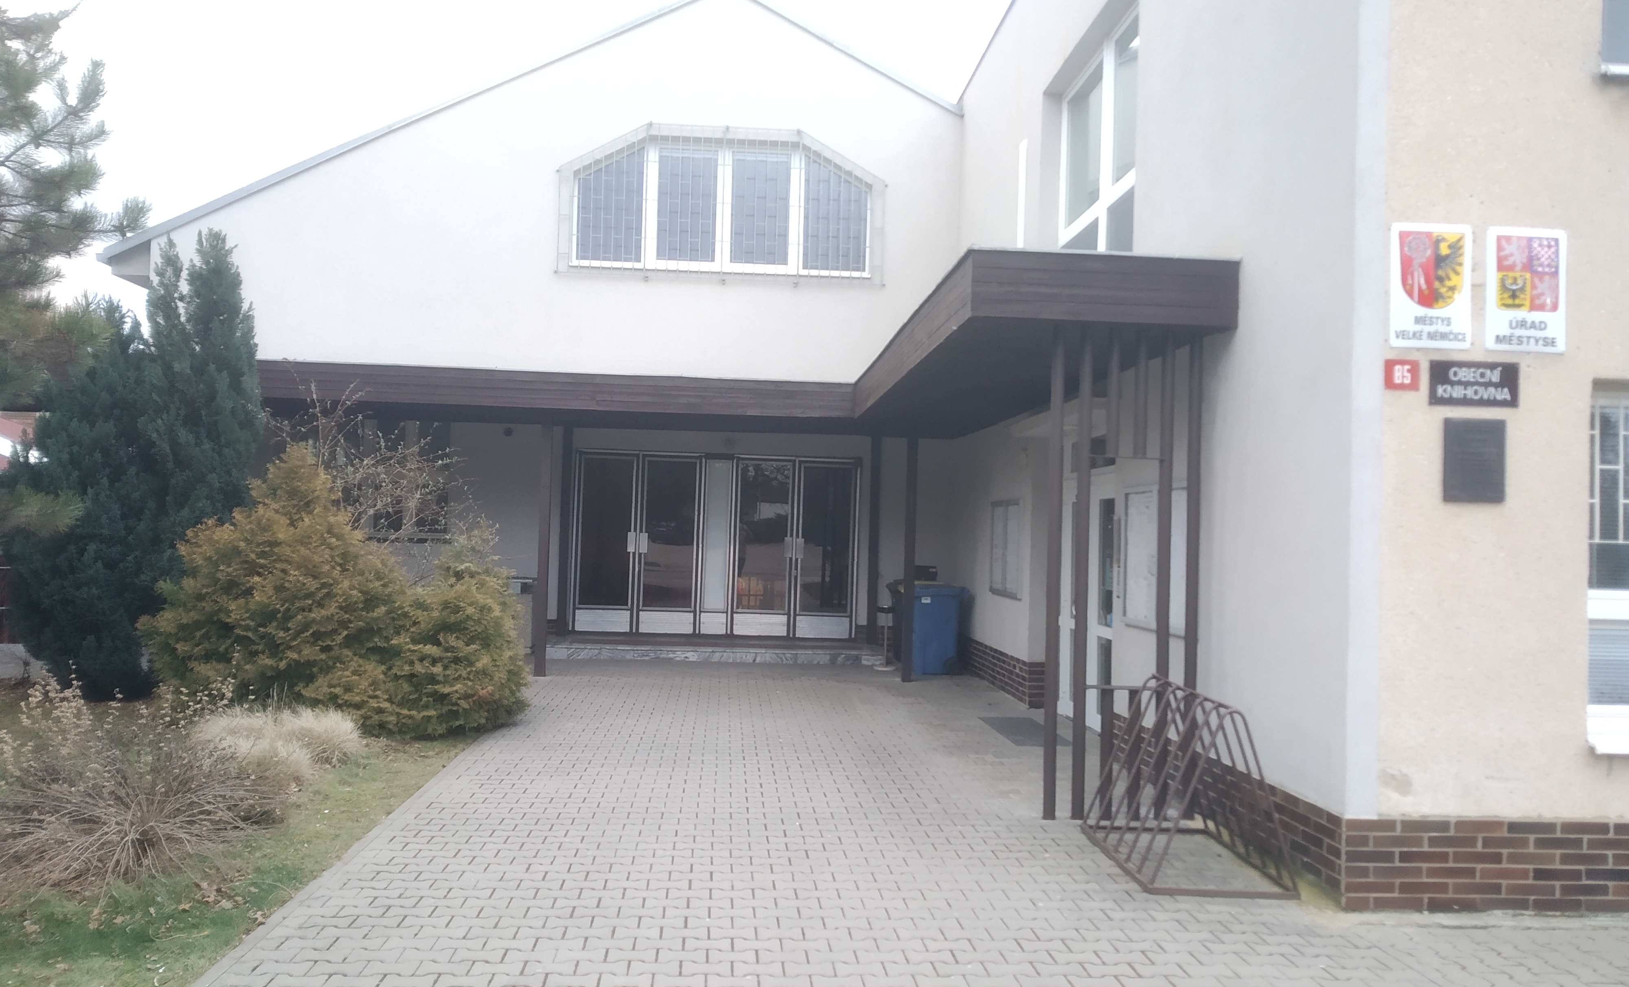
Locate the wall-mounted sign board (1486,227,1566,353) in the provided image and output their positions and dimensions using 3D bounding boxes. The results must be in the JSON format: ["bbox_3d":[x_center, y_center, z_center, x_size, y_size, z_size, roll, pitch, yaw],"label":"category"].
[{"bbox_3d":[3.437,-0.981,5.905,0.401,0.600,0.020,2,-2,-4],"label":"wall-mounted sign board"}]

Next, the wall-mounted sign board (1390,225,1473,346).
[{"bbox_3d":[2.961,-0.994,5.874,0.405,0.602,0.020,2,-2,-4],"label":"wall-mounted sign board"}]

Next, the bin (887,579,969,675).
[{"bbox_3d":[1.479,1.660,14.977,0.740,1.075,0.580,2,-2,-4],"label":"bin"}]

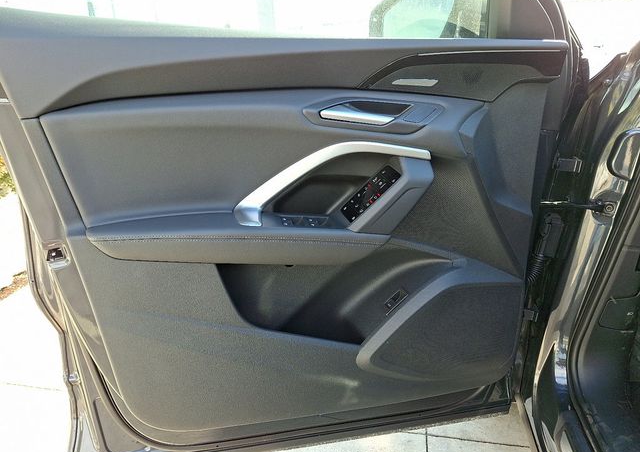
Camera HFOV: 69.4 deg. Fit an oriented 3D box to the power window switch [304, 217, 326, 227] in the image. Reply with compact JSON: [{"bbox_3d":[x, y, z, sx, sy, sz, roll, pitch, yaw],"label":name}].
[{"bbox_3d":[-0.008,-0.006,0.790,0.037,0.011,0.039,0,21,0],"label":"power window switch"}]

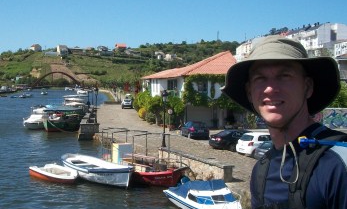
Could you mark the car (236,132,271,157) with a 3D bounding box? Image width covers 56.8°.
[{"bbox_3d":[6.378,2.776,22.783,3.750,1.520,1.690,-1,5,-30],"label":"car"}]

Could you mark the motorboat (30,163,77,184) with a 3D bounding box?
[{"bbox_3d":[-7.250,4.357,20.000,3.450,0.600,1.400,4,5,29],"label":"motorboat"}]

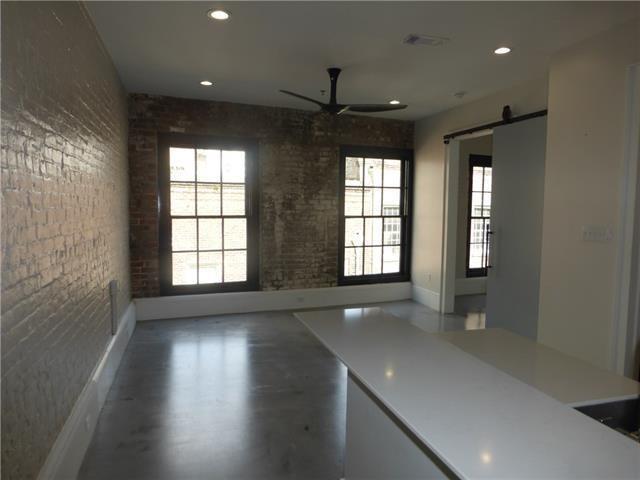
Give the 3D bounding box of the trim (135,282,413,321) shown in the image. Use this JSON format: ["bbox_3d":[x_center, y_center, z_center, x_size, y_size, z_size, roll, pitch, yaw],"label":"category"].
[{"bbox_3d":[-0.450,0.806,5.965,3.766,0.270,0.035,-1,5,-17],"label":"trim"}]

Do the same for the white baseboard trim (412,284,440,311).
[{"bbox_3d":[1.478,0.803,6.157,0.030,0.233,0.742,-1,5,-17],"label":"white baseboard trim"}]

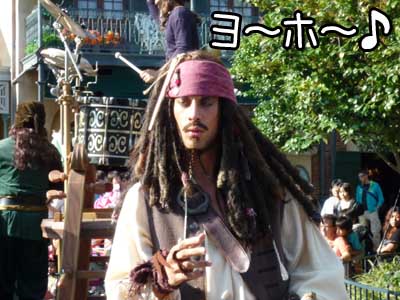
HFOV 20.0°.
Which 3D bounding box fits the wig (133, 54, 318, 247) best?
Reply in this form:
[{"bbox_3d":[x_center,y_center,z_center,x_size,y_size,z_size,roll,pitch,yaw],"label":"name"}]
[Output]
[{"bbox_3d":[0.059,-0.004,2.850,0.430,0.480,0.310,0,-1,17],"label":"wig"}]

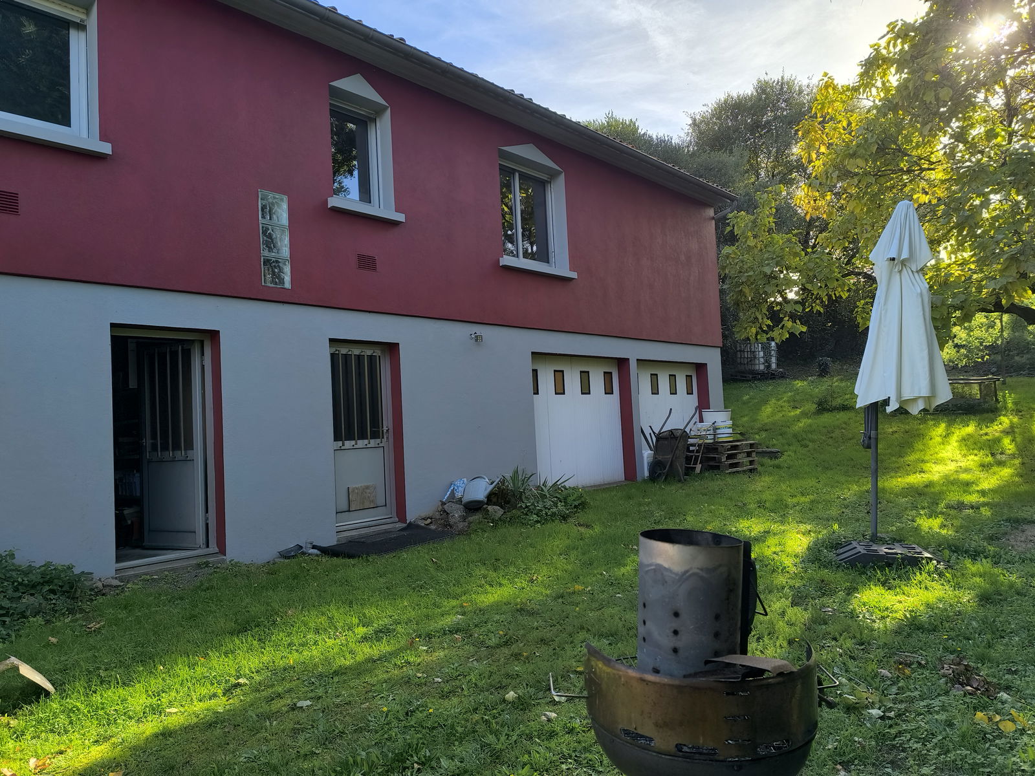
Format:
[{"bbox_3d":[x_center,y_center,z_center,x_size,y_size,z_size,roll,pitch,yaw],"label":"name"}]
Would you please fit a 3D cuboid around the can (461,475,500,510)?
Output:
[{"bbox_3d":[-0.427,1.230,8.080,0.480,0.370,0.260,0,-27,-2],"label":"can"}]

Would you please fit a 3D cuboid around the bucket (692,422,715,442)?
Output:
[{"bbox_3d":[3.300,0.786,12.150,0.310,0.360,0.310,-4,-3,15],"label":"bucket"}]

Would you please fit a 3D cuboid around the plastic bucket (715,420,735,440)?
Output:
[{"bbox_3d":[3.672,0.767,12.200,0.310,0.360,0.310,-4,-3,17],"label":"plastic bucket"}]

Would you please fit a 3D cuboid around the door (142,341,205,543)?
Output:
[{"bbox_3d":[-3.274,0.537,6.490,0.760,1.950,0.080,-4,-3,21],"label":"door"}]

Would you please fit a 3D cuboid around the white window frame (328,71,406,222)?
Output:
[{"bbox_3d":[-1.766,-2.669,7.638,0.280,1.600,0.980,-5,-4,43],"label":"white window frame"}]

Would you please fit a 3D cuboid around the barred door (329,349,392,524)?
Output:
[{"bbox_3d":[-1.737,0.501,7.513,0.120,1.980,0.860,-5,-4,43],"label":"barred door"}]

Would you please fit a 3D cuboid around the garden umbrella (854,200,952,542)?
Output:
[{"bbox_3d":[2.841,-0.113,5.070,0.640,2.530,0.620,-1,-3,29],"label":"garden umbrella"}]

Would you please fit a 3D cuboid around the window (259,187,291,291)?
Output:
[{"bbox_3d":[-2.394,-1.448,6.757,0.100,0.930,0.300,-5,-4,43],"label":"window"}]

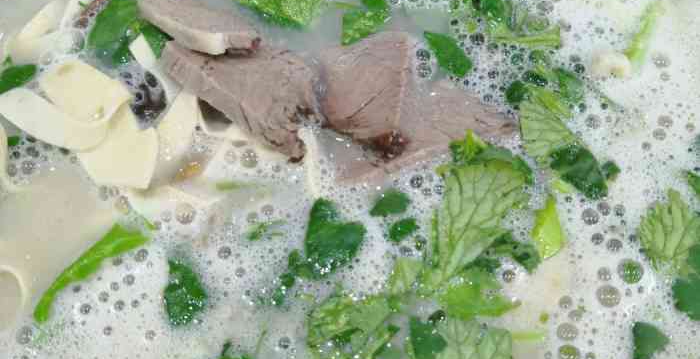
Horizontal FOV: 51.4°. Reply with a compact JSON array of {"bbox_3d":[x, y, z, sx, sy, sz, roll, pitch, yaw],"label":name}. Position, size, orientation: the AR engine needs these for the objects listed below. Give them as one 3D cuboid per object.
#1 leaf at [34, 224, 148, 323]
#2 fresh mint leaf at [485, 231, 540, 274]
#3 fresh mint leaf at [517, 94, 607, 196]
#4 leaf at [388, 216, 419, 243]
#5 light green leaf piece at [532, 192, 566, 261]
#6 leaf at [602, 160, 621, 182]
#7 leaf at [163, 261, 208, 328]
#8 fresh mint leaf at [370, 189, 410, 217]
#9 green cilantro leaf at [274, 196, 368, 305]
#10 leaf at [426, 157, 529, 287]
[{"bbox_3d":[-0.067,0.023,0.184,0.033,0.008,0.010,-40,68,-14],"label":"leaf"},{"bbox_3d":[0.040,0.019,0.179,0.011,0.004,0.009,31,71,17],"label":"fresh mint leaf"},{"bbox_3d":[0.054,-0.008,0.191,0.013,0.006,0.034,-22,65,-6],"label":"fresh mint leaf"},{"bbox_3d":[0.013,0.013,0.184,0.009,0.004,0.004,-42,69,-14],"label":"leaf"},{"bbox_3d":[0.046,0.011,0.172,0.007,0.005,0.016,0,65,4],"label":"light green leaf piece"},{"bbox_3d":[0.067,-0.002,0.186,0.004,0.003,0.005,37,73,19],"label":"leaf"},{"bbox_3d":[-0.041,0.028,0.181,0.010,0.004,0.017,-3,65,3],"label":"leaf"},{"bbox_3d":[0.010,0.006,0.177,0.009,0.004,0.008,13,66,10],"label":"fresh mint leaf"},{"bbox_3d":[-0.007,0.019,0.172,0.015,0.006,0.028,23,68,14],"label":"green cilantro leaf"},{"bbox_3d":[0.032,0.010,0.178,0.022,0.008,0.035,6,66,7],"label":"leaf"}]

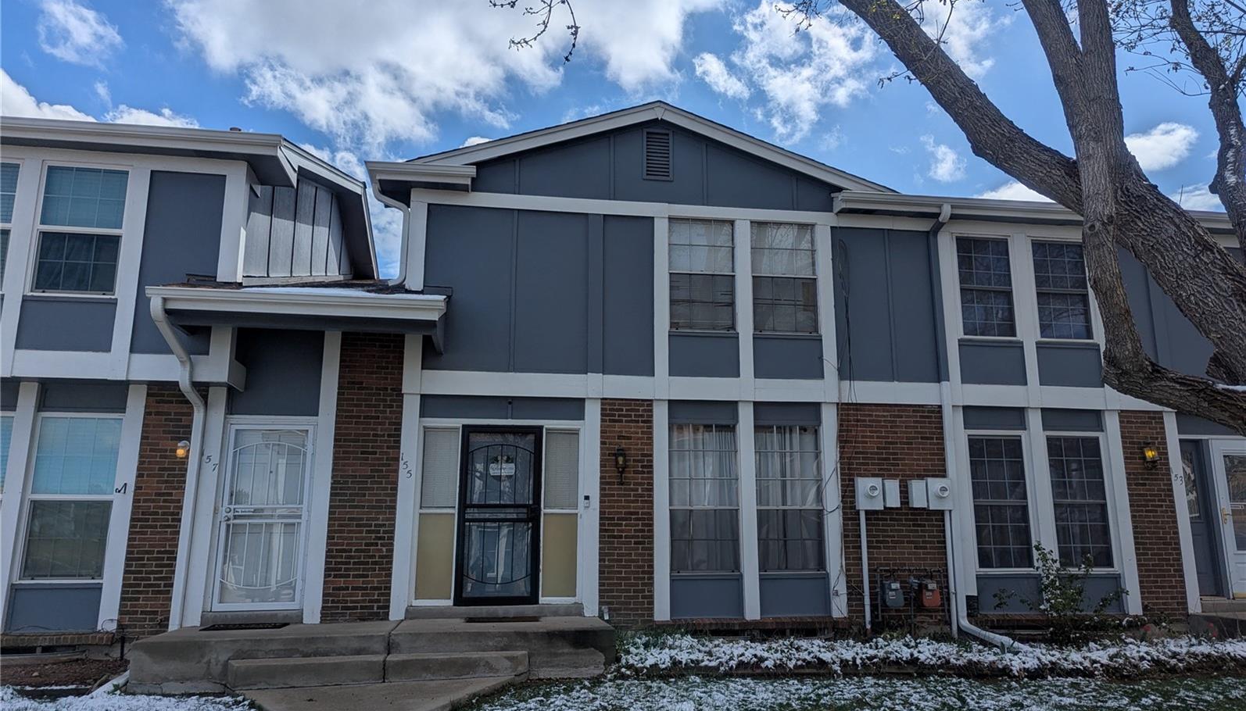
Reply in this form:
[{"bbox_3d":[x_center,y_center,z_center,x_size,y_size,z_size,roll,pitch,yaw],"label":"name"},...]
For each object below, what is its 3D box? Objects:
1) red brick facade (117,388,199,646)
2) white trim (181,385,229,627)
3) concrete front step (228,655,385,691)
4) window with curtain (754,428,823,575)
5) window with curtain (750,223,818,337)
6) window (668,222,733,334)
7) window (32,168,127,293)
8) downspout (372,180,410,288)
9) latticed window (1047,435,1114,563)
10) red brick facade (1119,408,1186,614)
[{"bbox_3d":[-5.040,1.670,9.496,0.627,2.710,0.120,2,-12,-8],"label":"red brick facade"},{"bbox_3d":[-4.603,1.624,9.504,0.203,2.597,0.050,2,-12,-8],"label":"white trim"},{"bbox_3d":[-2.995,3.013,8.245,1.450,0.215,0.330,2,-11,-8],"label":"concrete front step"},{"bbox_3d":[2.041,1.737,10.619,0.838,1.772,0.090,2,-13,-7],"label":"window with curtain"},{"bbox_3d":[2.059,-0.986,10.992,0.845,1.464,0.100,2,-12,-8],"label":"window with curtain"},{"bbox_3d":[1.016,-1.039,11.107,0.846,1.505,0.100,2,-11,-8],"label":"window"},{"bbox_3d":[-5.895,-1.369,9.397,0.848,1.440,0.100,2,-12,-8],"label":"window"},{"bbox_3d":[-2.848,-1.479,10.496,0.460,1.280,0.380,2,-13,-7],"label":"downspout"},{"bbox_3d":[5.826,1.854,11.069,0.734,1.680,0.090,2,-13,-7],"label":"latticed window"},{"bbox_3d":[6.797,2.007,11.152,0.632,2.592,0.120,2,-13,-7],"label":"red brick facade"}]

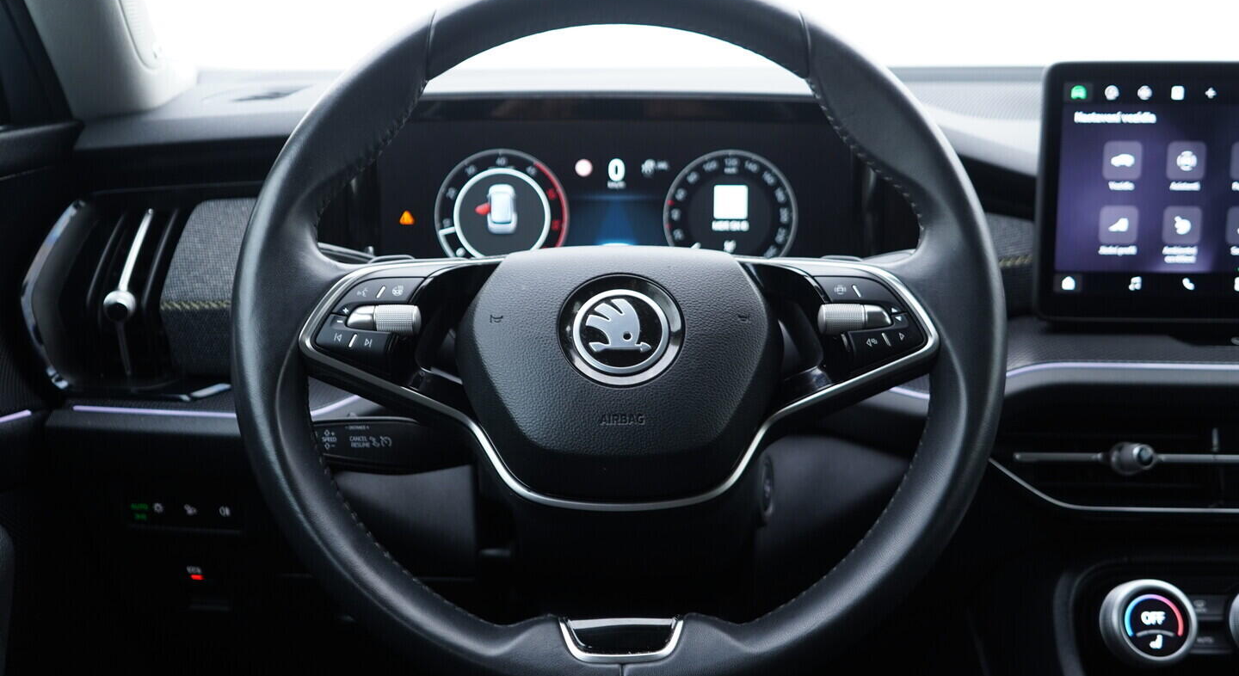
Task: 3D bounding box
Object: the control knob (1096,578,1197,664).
[{"bbox_3d":[0.290,0.156,0.681,0.045,0.045,0.022,0,-10,0],"label":"control knob"}]

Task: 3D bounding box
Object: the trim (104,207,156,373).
[{"bbox_3d":[-0.284,-0.028,0.718,0.018,0.099,0.040,1,-8,-6],"label":"trim"}]

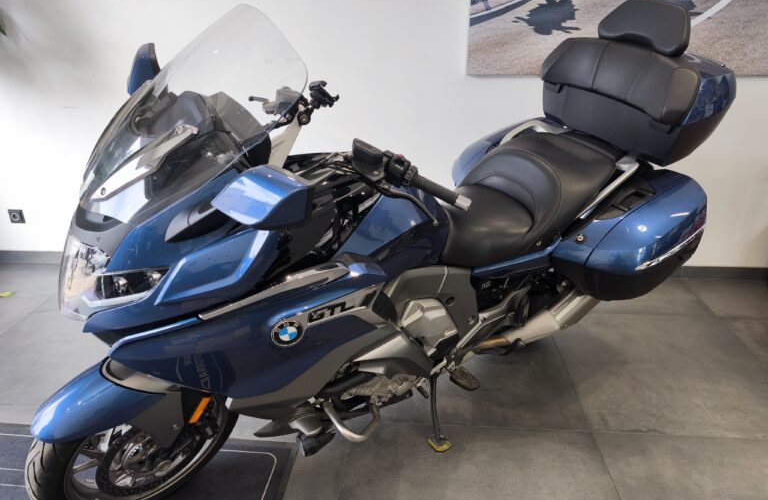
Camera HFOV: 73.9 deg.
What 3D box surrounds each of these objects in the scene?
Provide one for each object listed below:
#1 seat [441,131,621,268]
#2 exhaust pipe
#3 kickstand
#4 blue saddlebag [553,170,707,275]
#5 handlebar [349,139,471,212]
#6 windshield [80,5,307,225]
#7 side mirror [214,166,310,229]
[{"bbox_3d":[0.444,-0.203,1.855,0.740,0.300,0.380,-14,38,-29],"label":"seat"},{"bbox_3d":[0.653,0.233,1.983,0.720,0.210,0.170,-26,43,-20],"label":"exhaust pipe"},{"bbox_3d":[0.192,0.588,1.866,0.100,0.250,0.130,-14,27,-29],"label":"kickstand"},{"bbox_3d":[0.902,-0.048,1.795,0.630,0.390,0.250,-14,38,-29],"label":"blue saddlebag"},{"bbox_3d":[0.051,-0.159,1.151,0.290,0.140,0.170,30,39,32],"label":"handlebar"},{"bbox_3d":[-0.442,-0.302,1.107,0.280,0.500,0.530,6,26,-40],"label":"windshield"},{"bbox_3d":[-0.205,-0.093,0.844,0.145,0.125,0.175,-14,38,-29],"label":"side mirror"}]

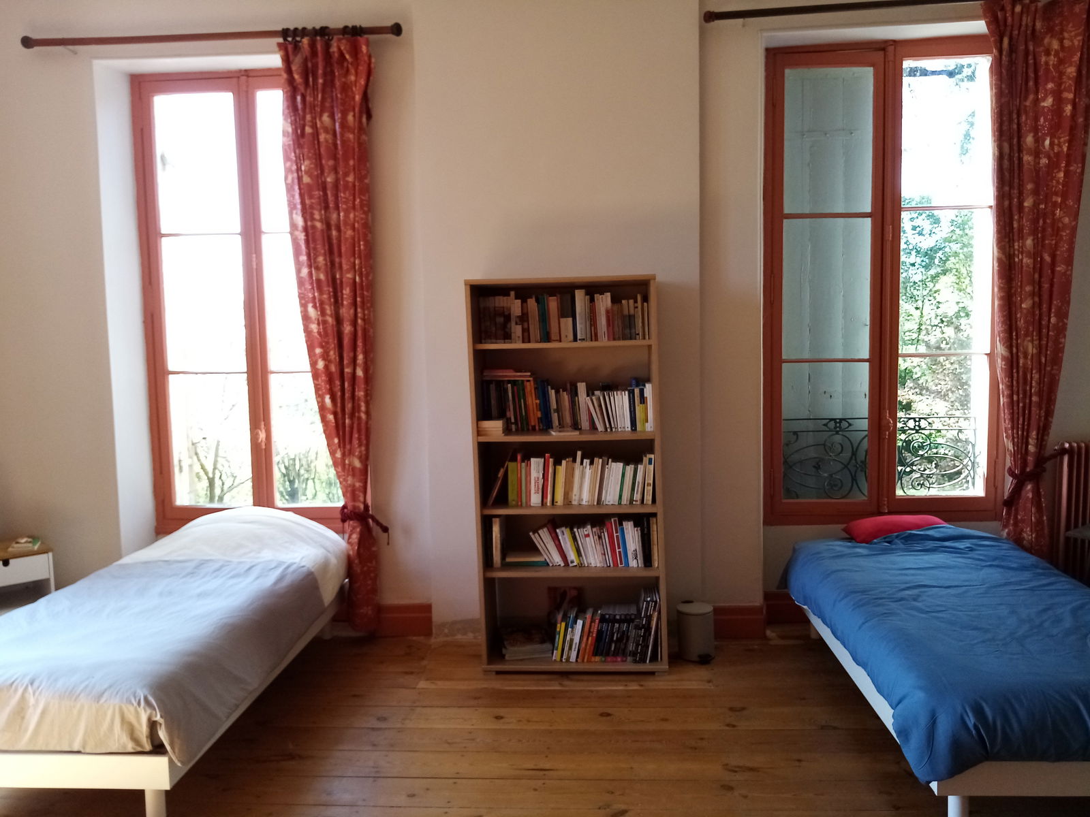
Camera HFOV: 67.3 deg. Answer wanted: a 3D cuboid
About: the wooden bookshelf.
[{"bbox_3d":[0.111,0.304,3.831,0.843,1.798,0.340,-1,5,3],"label":"wooden bookshelf"}]

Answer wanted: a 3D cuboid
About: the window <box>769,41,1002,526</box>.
[{"bbox_3d":[1.744,-0.618,4.227,1.224,2.450,0.090,-1,5,3],"label":"window"}]

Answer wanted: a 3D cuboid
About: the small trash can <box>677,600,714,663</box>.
[{"bbox_3d":[0.729,1.069,3.922,0.173,0.237,0.200,-2,5,-16],"label":"small trash can"}]

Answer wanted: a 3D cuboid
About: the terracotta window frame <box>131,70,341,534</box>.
[{"bbox_3d":[-1.553,-0.543,4.418,1.229,2.465,0.090,-1,5,3],"label":"terracotta window frame"}]

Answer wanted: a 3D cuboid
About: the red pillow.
[{"bbox_3d":[1.794,0.611,3.976,0.580,0.140,0.460,-1,5,3],"label":"red pillow"}]

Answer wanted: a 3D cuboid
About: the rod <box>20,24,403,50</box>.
[{"bbox_3d":[-1.629,-1.807,3.974,1.894,0.065,0.065,-1,5,3],"label":"rod"}]

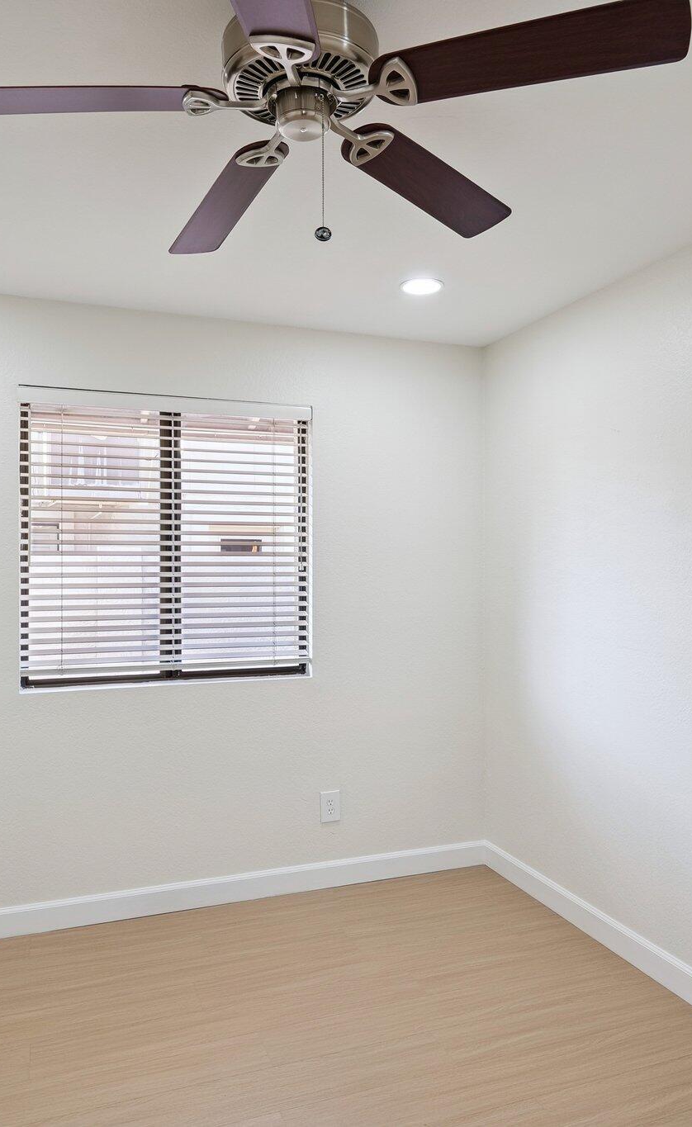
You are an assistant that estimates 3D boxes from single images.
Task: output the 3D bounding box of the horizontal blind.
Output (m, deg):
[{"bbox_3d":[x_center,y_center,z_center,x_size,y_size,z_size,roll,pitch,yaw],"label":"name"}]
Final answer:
[{"bbox_3d":[-0.704,-0.096,3.095,1.175,1.170,0.090,0,0,-20],"label":"horizontal blind"}]

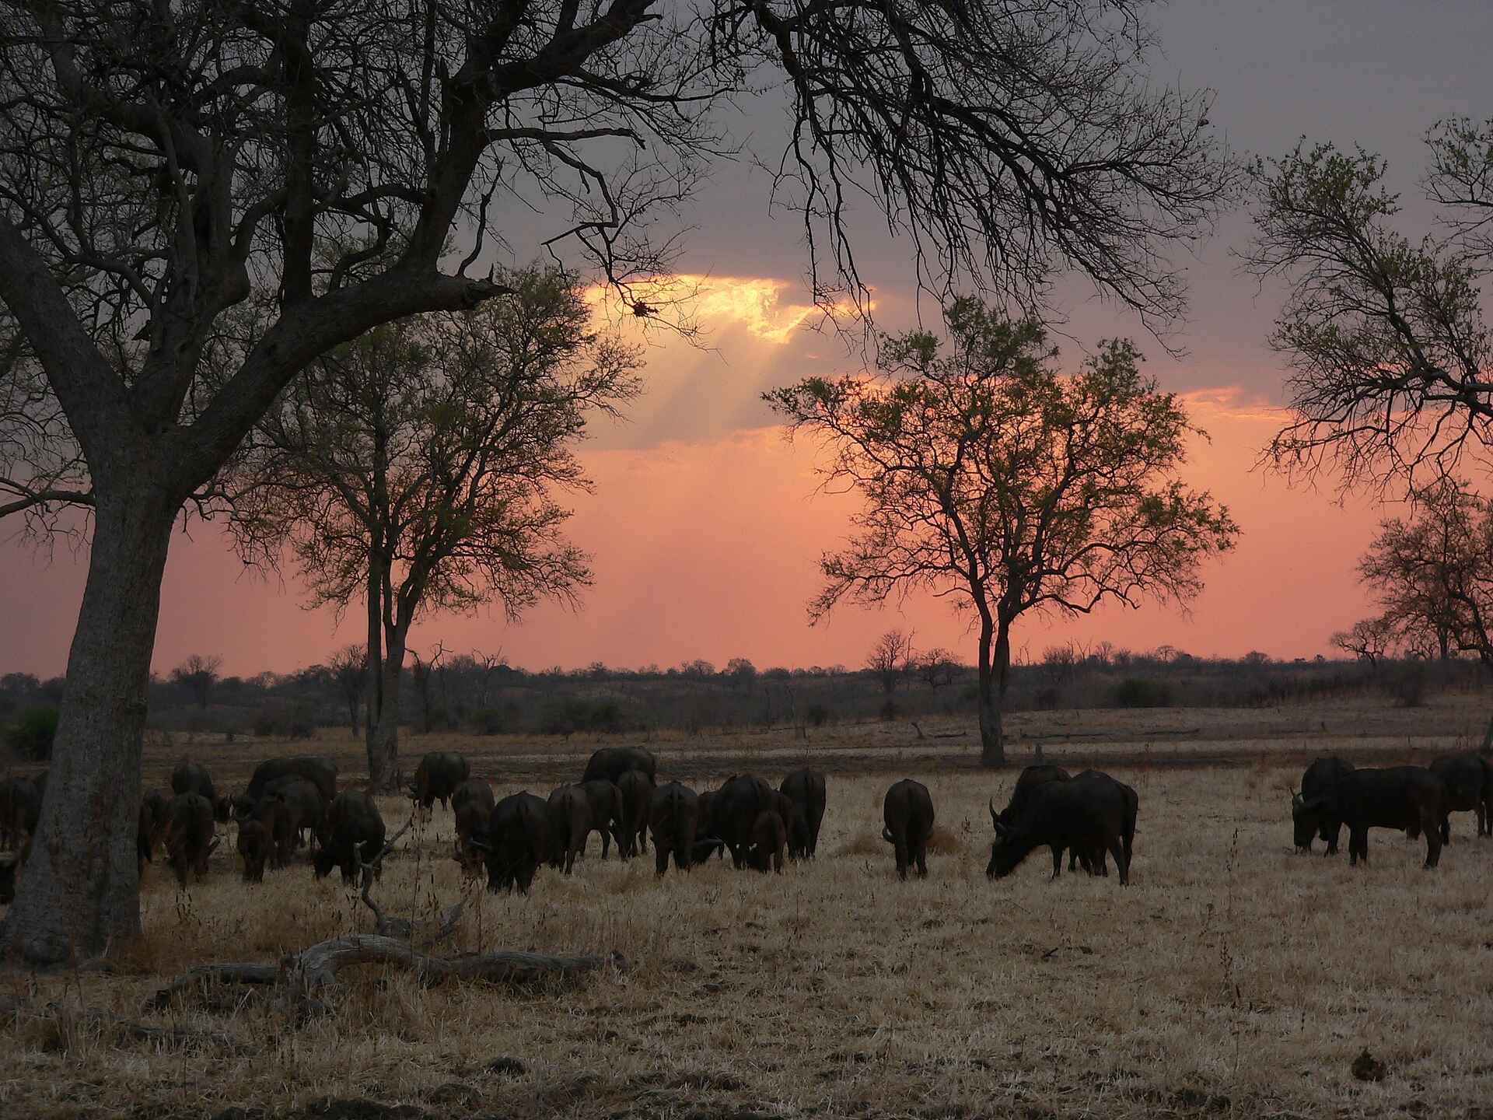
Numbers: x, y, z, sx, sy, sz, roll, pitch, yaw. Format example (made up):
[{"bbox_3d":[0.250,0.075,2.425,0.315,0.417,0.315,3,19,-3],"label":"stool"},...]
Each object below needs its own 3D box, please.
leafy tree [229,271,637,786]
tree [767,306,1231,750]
[{"bbox_3d":[-8.240,-0.810,118.000,10.500,13.500,10.300,0,-2,0],"label":"leafy tree"},{"bbox_3d":[8.560,-0.920,150.000,15.400,15.400,14.300,0,-2,0],"label":"tree"}]

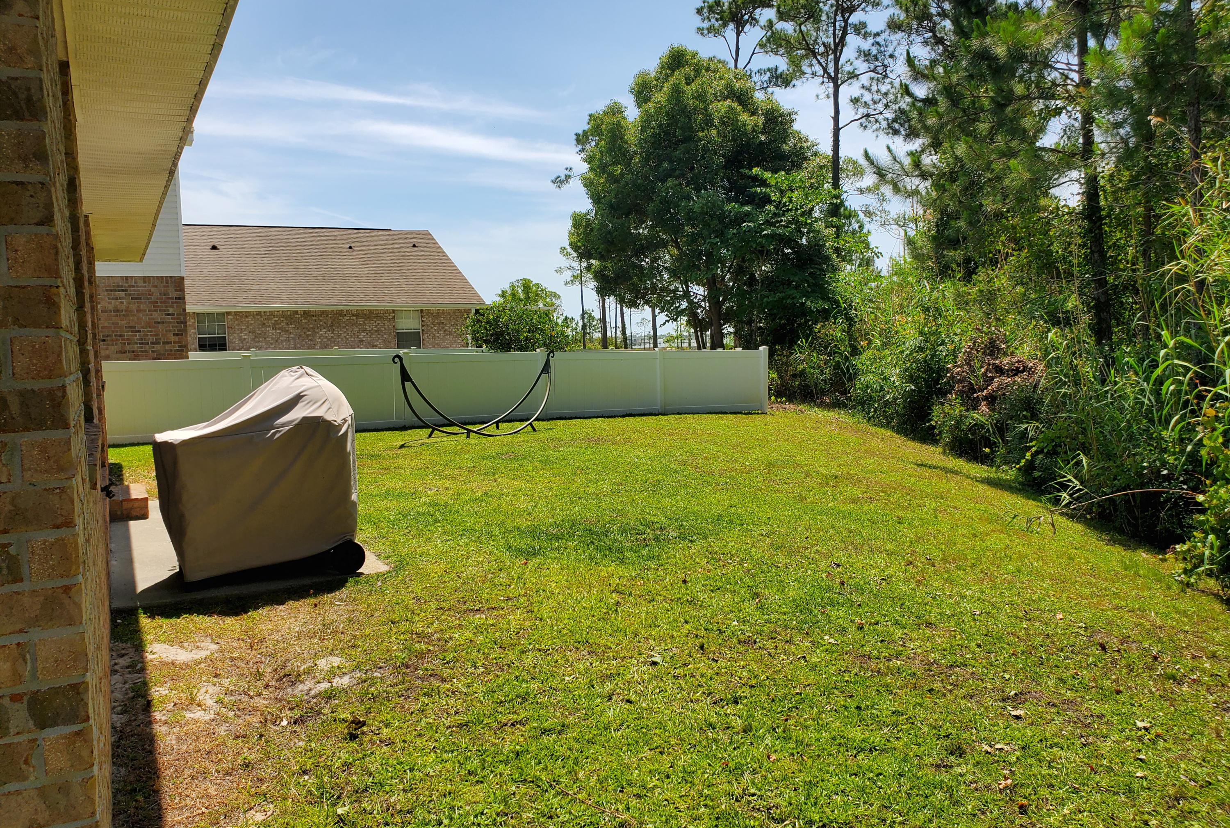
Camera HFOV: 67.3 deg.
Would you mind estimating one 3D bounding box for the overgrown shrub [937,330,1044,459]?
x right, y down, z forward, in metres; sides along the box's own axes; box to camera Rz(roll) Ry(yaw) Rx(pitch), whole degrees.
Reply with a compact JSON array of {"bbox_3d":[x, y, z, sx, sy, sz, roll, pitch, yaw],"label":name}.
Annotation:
[{"bbox_3d":[4.503,-0.234,11.167,1.301,1.582,1.300,-1,5,0],"label":"overgrown shrub"}]

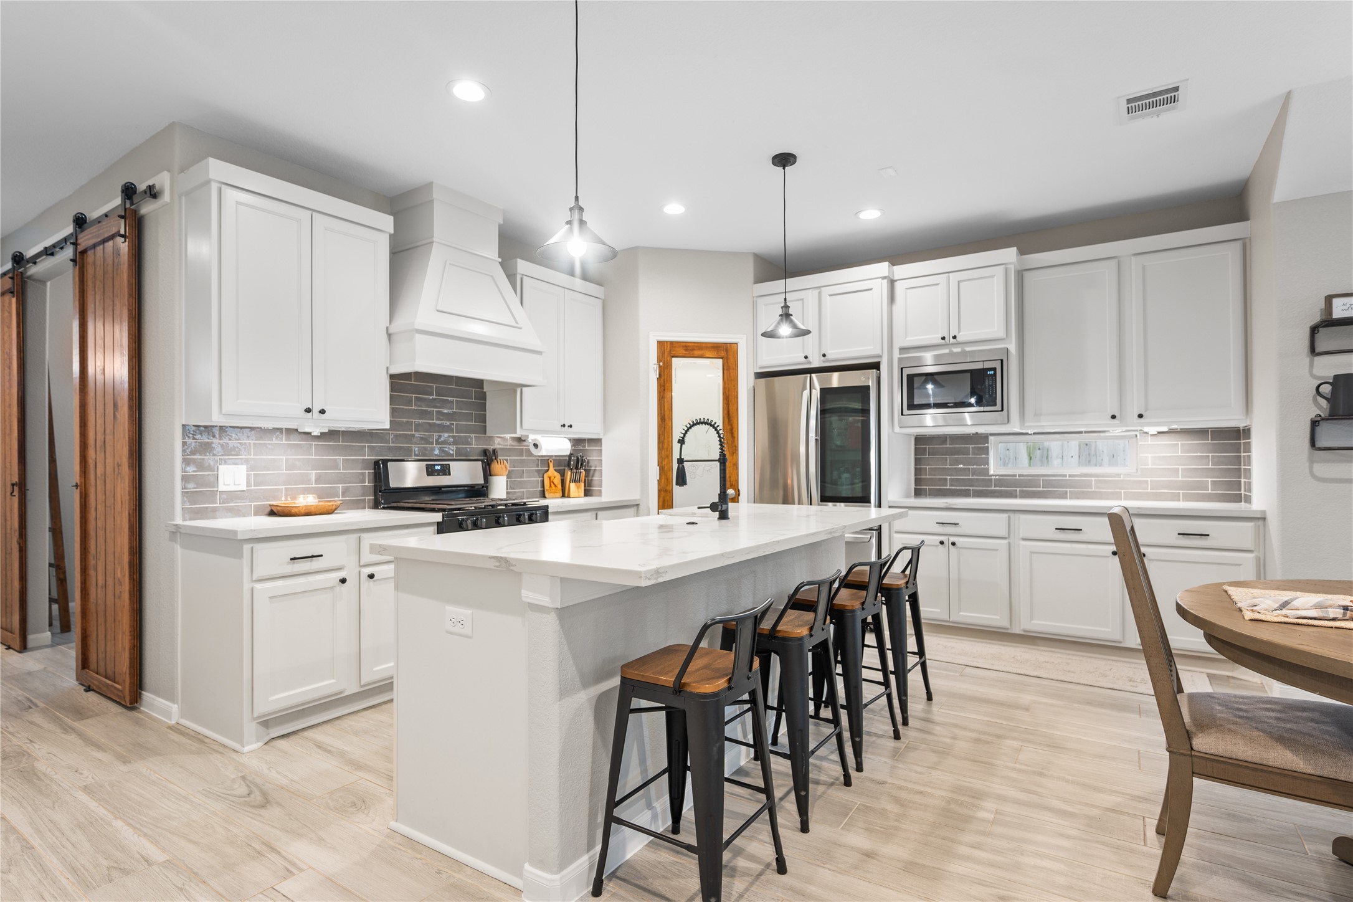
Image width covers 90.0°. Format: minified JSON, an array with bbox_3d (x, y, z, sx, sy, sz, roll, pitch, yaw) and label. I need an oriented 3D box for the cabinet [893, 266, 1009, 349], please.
[{"bbox_3d":[1.968,-0.950,4.756,0.752,0.525,0.475,-1,-1,34],"label":"cabinet"}]

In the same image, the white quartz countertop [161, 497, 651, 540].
[{"bbox_3d":[-1.271,0.352,3.999,0.636,0.040,2.692,-1,-1,34],"label":"white quartz countertop"}]

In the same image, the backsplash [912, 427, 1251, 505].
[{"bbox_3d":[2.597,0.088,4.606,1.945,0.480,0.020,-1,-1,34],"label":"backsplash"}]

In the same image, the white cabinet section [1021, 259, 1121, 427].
[{"bbox_3d":[2.557,-0.668,4.380,0.524,1.018,0.330,-1,-1,32],"label":"white cabinet section"}]

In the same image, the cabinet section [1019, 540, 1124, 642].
[{"bbox_3d":[2.482,0.826,4.240,0.531,0.548,0.550,-1,-1,32],"label":"cabinet section"}]

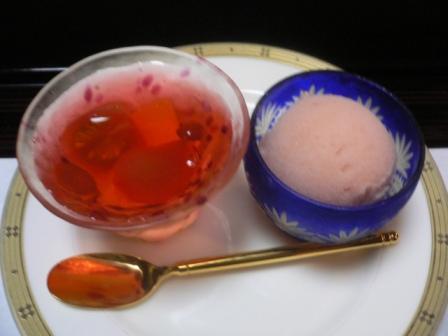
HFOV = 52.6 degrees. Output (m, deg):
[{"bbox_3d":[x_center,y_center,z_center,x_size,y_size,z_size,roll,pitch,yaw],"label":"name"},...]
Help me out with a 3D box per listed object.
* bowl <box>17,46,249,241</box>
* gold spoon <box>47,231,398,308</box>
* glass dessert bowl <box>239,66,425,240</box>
[{"bbox_3d":[-0.037,-0.002,0.212,0.094,0.058,0.094,0,57,0],"label":"bowl"},{"bbox_3d":[0.001,0.043,0.207,0.163,0.018,0.026,-7,58,-2],"label":"gold spoon"},{"bbox_3d":[0.050,-0.003,0.219,0.078,0.048,0.078,0,57,0],"label":"glass dessert bowl"}]

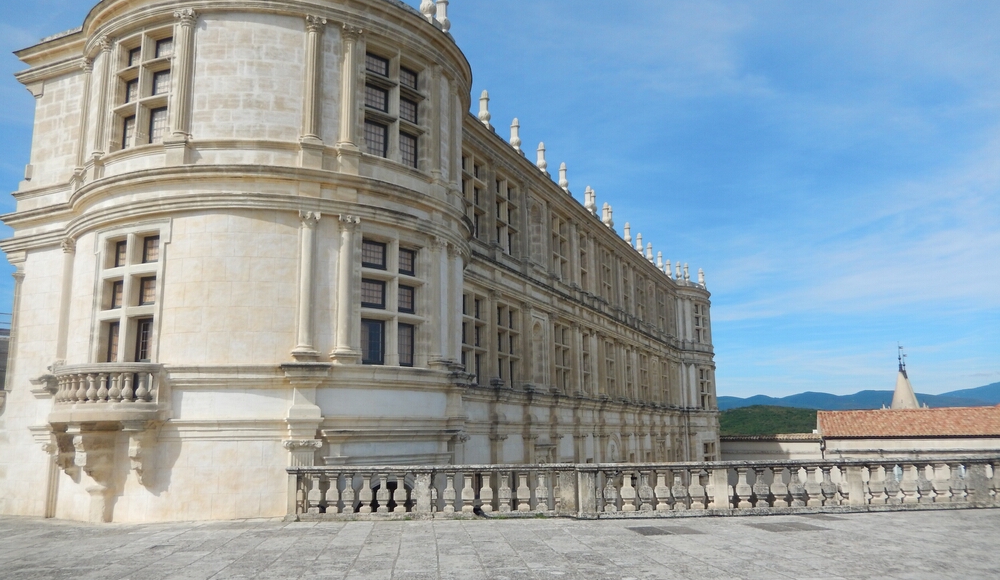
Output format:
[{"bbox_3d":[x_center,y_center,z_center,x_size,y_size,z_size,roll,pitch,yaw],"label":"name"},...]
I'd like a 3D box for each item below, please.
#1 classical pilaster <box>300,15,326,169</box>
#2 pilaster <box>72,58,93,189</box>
[{"bbox_3d":[-4.284,-4.581,16.631,0.500,3.810,0.370,4,-12,-23],"label":"classical pilaster"},{"bbox_3d":[-10.486,-4.143,18.213,0.340,3.810,0.480,7,-14,-35],"label":"pilaster"}]

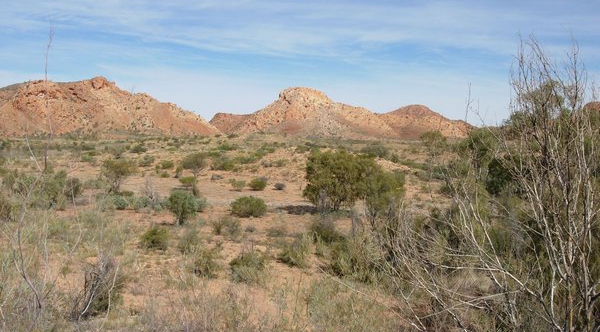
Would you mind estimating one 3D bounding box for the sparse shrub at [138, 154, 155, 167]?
[{"bbox_3d":[-18.147,-0.657,77.912,1.595,1.660,1.436,0,3,0],"label":"sparse shrub"}]

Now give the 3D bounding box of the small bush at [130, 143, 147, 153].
[{"bbox_3d":[-27.364,-2.974,111.657,2.271,1.710,2.044,0,3,0],"label":"small bush"}]

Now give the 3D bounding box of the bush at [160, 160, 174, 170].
[{"bbox_3d":[-15.801,-0.161,78.521,1.669,1.108,1.503,-1,3,-11],"label":"bush"}]

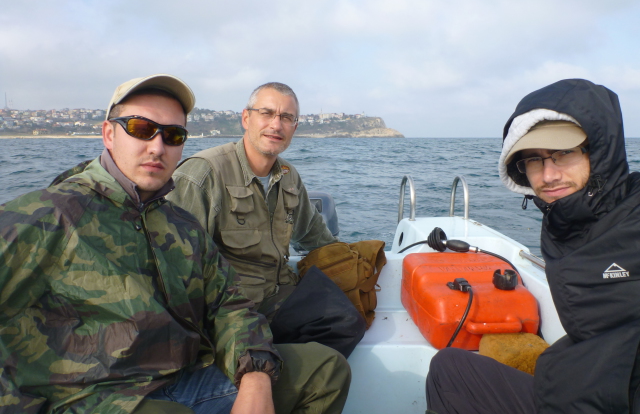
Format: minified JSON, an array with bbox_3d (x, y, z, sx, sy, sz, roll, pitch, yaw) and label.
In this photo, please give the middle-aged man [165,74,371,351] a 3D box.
[{"bbox_3d":[-0.110,0.215,1.580,0.650,1.200,0.740,-7,10,-42],"label":"middle-aged man"}]

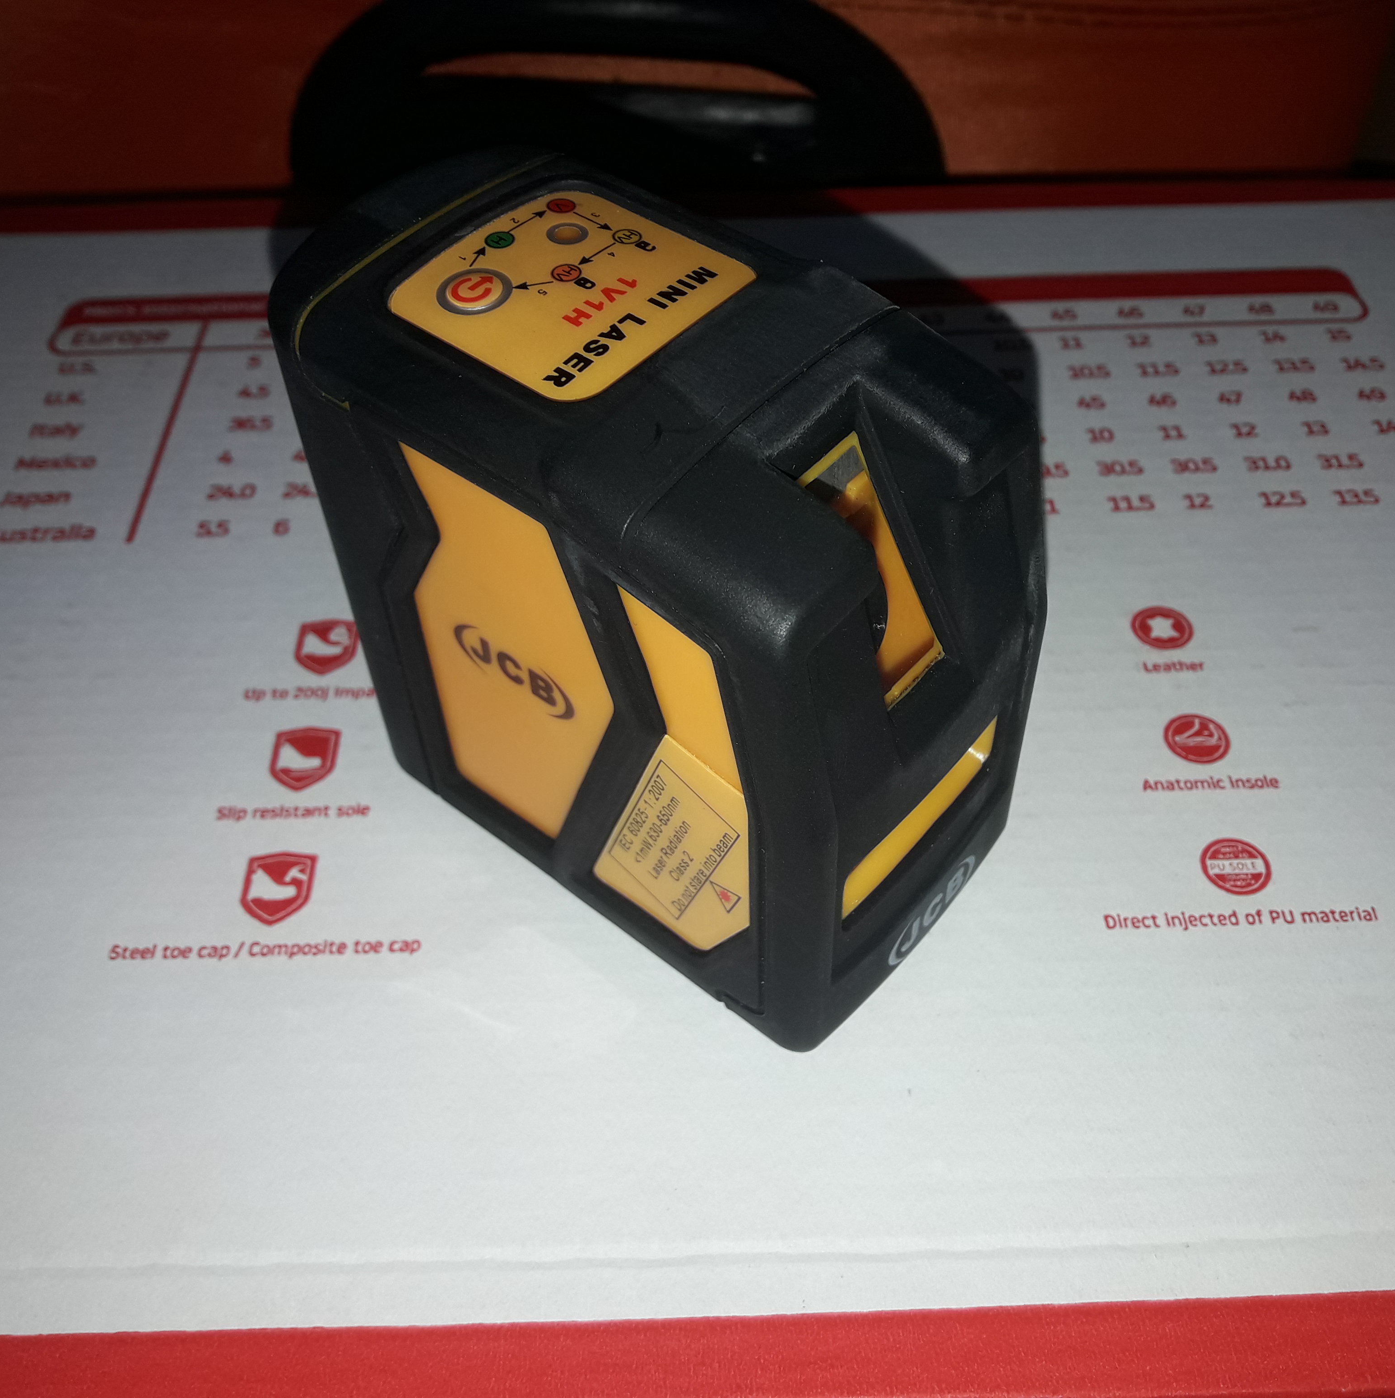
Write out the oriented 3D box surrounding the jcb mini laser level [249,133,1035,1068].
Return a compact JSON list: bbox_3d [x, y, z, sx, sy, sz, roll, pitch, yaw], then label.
[{"bbox_3d":[-0.006,-0.017,0.216,0.100,0.087,0.053,32,56,26],"label":"jcb mini laser level"}]

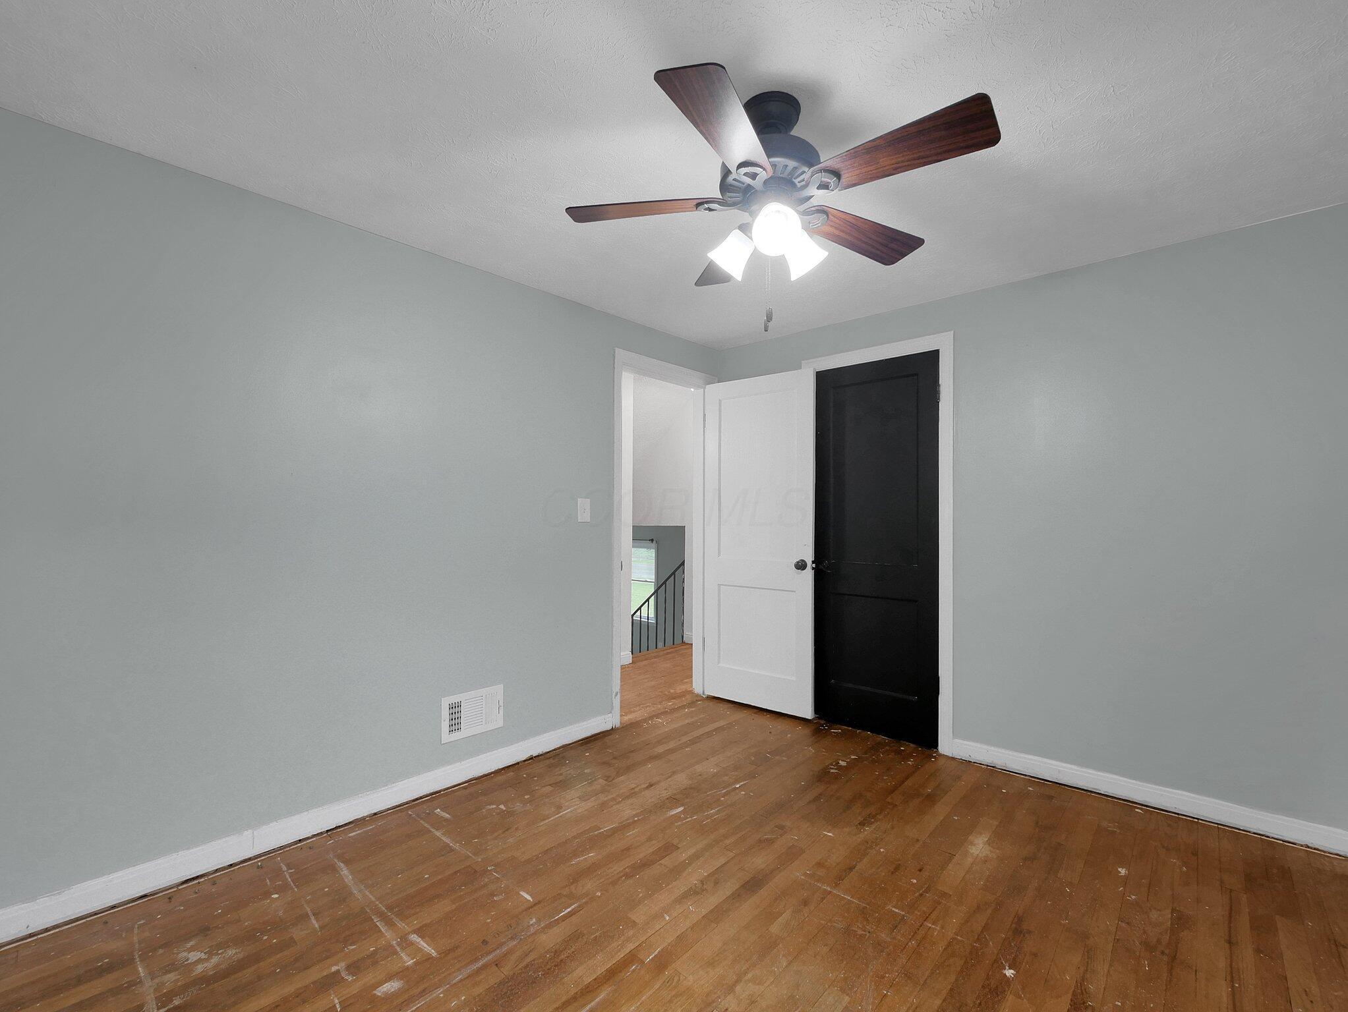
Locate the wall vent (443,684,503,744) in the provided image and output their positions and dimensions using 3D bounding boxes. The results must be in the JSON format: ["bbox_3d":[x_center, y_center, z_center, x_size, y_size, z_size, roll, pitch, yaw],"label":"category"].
[{"bbox_3d":[-0.913,0.940,2.484,0.020,0.198,0.293,-1,-2,45],"label":"wall vent"}]

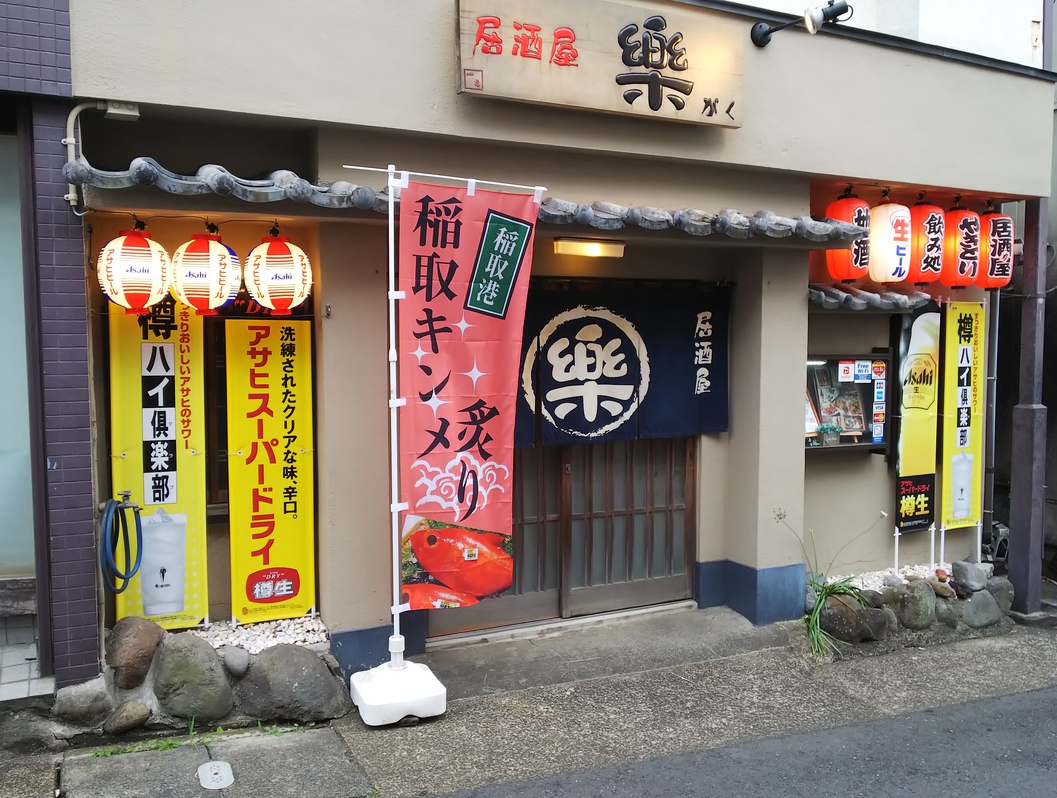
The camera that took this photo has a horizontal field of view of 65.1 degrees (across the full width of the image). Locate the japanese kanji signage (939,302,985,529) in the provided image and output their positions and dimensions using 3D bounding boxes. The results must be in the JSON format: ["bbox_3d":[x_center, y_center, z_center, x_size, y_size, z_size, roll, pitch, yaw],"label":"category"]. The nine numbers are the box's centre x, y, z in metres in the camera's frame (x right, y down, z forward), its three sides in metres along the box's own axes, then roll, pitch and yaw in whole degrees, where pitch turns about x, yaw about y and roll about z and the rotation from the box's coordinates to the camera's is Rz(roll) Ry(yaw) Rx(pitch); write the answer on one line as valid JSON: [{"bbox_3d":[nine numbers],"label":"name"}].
[{"bbox_3d":[2.901,0.117,5.508,0.370,1.500,0.030,-2,3,-23],"label":"japanese kanji signage"}]

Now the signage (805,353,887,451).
[{"bbox_3d":[1.875,0.001,5.076,0.780,0.570,0.250,-2,3,-23],"label":"signage"}]

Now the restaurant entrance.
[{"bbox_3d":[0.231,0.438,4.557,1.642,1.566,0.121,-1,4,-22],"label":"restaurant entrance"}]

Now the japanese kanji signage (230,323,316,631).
[{"bbox_3d":[-1.197,0.335,3.845,0.370,1.400,0.030,-2,4,-23],"label":"japanese kanji signage"}]

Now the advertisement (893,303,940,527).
[{"bbox_3d":[2.741,0.133,5.813,0.389,1.596,0.030,-2,4,-25],"label":"advertisement"}]

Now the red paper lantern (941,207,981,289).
[{"bbox_3d":[2.839,-0.989,5.428,0.247,0.540,0.247,-1,3,-8],"label":"red paper lantern"}]

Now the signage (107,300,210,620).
[{"bbox_3d":[-1.691,0.259,3.770,0.394,1.596,0.030,-1,4,-22],"label":"signage"}]

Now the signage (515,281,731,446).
[{"bbox_3d":[0.318,-0.199,4.278,1.740,0.830,0.050,-2,3,-23],"label":"signage"}]

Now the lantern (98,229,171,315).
[{"bbox_3d":[-1.474,-0.478,3.100,0.250,0.320,0.250,-2,4,-25],"label":"lantern"}]

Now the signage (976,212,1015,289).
[{"bbox_3d":[2.889,-0.916,5.122,0.220,0.475,0.220,0,4,1],"label":"signage"}]

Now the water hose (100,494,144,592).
[{"bbox_3d":[-1.571,0.570,3.200,0.155,0.370,0.100,-2,3,-23],"label":"water hose"}]

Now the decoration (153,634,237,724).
[{"bbox_3d":[-1.351,1.112,3.336,0.285,0.285,0.270,-2,3,-23],"label":"decoration"}]

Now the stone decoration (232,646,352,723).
[{"bbox_3d":[-1.011,1.217,3.570,0.455,0.247,0.303,-1,4,-22],"label":"stone decoration"}]

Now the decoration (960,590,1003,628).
[{"bbox_3d":[2.711,1.262,4.950,0.215,0.190,0.200,-2,3,-23],"label":"decoration"}]

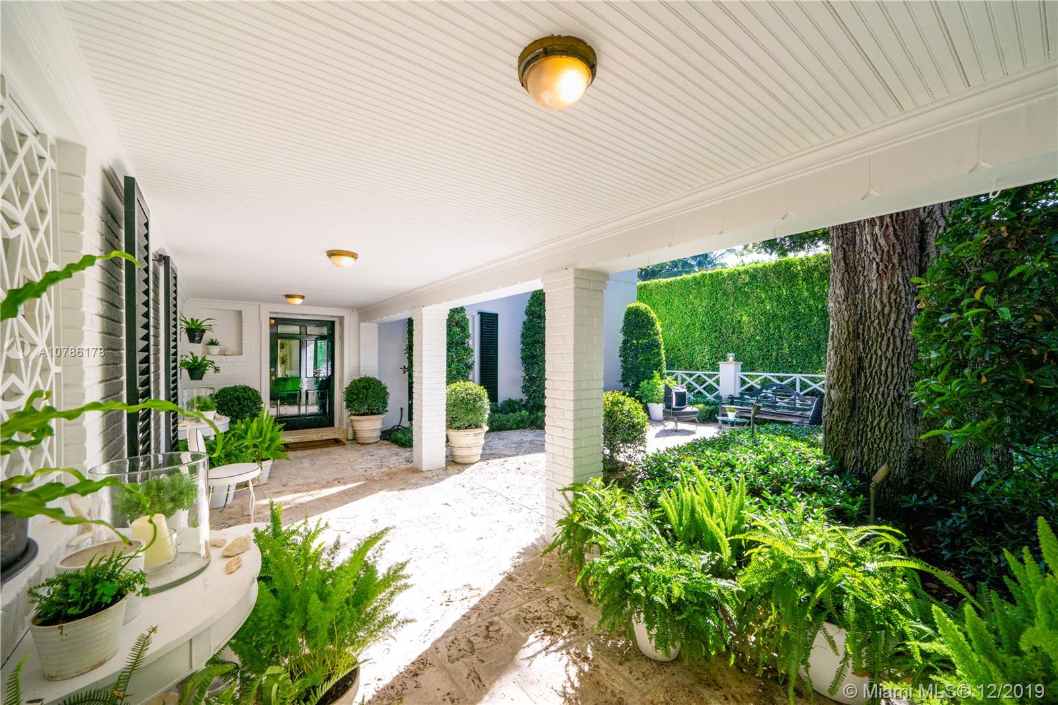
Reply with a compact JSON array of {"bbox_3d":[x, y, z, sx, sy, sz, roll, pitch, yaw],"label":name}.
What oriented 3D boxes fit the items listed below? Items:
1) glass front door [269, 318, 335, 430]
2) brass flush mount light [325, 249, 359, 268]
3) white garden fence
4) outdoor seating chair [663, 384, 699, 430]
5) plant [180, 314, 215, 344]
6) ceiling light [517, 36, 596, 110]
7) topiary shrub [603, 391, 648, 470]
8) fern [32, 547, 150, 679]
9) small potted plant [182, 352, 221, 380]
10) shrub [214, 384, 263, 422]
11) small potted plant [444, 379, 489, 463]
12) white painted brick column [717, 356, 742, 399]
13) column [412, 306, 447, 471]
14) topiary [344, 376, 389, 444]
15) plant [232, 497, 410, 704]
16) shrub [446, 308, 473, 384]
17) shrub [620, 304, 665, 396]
[{"bbox_3d":[-4.167,0.418,7.058,1.031,2.051,0.088,0,0,-37],"label":"glass front door"},{"bbox_3d":[-1.603,-0.793,3.287,0.245,0.112,0.245,0,0,-39],"label":"brass flush mount light"},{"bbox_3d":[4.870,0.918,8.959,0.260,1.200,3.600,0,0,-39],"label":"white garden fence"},{"bbox_3d":[3.171,1.129,8.049,0.687,0.932,0.736,0,0,-38],"label":"outdoor seating chair"},{"bbox_3d":[-4.654,-0.323,5.368,0.390,0.410,0.390,0,0,-39],"label":"plant"},{"bbox_3d":[0.087,-0.800,1.158,0.236,0.133,0.236,0,0,0],"label":"ceiling light"},{"bbox_3d":[1.149,1.060,5.301,0.883,1.080,0.883,0,0,11],"label":"topiary shrub"},{"bbox_3d":[-0.908,0.531,0.793,0.158,0.200,0.158,0,0,-39],"label":"fern"},{"bbox_3d":[-4.615,0.192,5.371,0.410,0.400,0.400,0,0,-39],"label":"small potted plant"},{"bbox_3d":[-4.187,0.998,5.520,0.600,1.070,0.600,0,0,-39],"label":"shrub"},{"bbox_3d":[-0.869,0.968,5.420,0.610,1.130,0.610,0,0,0],"label":"small potted plant"},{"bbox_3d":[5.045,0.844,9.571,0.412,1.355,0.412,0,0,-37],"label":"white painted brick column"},{"bbox_3d":[-1.416,0.471,5.451,0.353,2.258,0.353,0,0,-37],"label":"column"},{"bbox_3d":[-2.945,1.011,6.920,0.795,1.178,0.795,0,0,-37],"label":"topiary"},{"bbox_3d":[-0.825,1.109,1.522,0.667,0.952,0.667,0,0,-27],"label":"plant"},{"bbox_3d":[-1.723,0.216,8.245,1.080,2.748,1.080,0,0,-37],"label":"shrub"},{"bbox_3d":[2.899,0.091,9.873,1.160,2.750,1.160,0,0,-39],"label":"shrub"}]

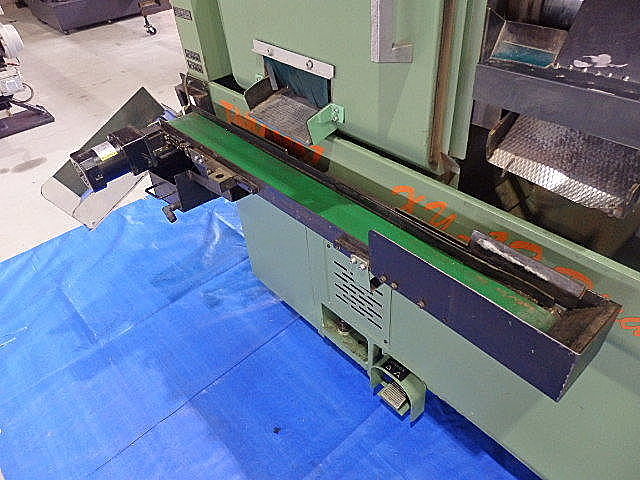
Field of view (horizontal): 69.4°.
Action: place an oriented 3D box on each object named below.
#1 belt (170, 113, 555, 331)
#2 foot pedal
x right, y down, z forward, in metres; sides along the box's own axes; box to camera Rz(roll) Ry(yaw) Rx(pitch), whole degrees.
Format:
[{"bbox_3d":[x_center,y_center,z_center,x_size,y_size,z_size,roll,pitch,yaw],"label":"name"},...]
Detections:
[{"bbox_3d":[-0.040,-0.118,1.216,0.100,0.040,1.297,-33,47,-28],"label":"belt"},{"bbox_3d":[0.256,0.536,1.580,0.078,0.025,0.081,-38,50,-22],"label":"foot pedal"}]

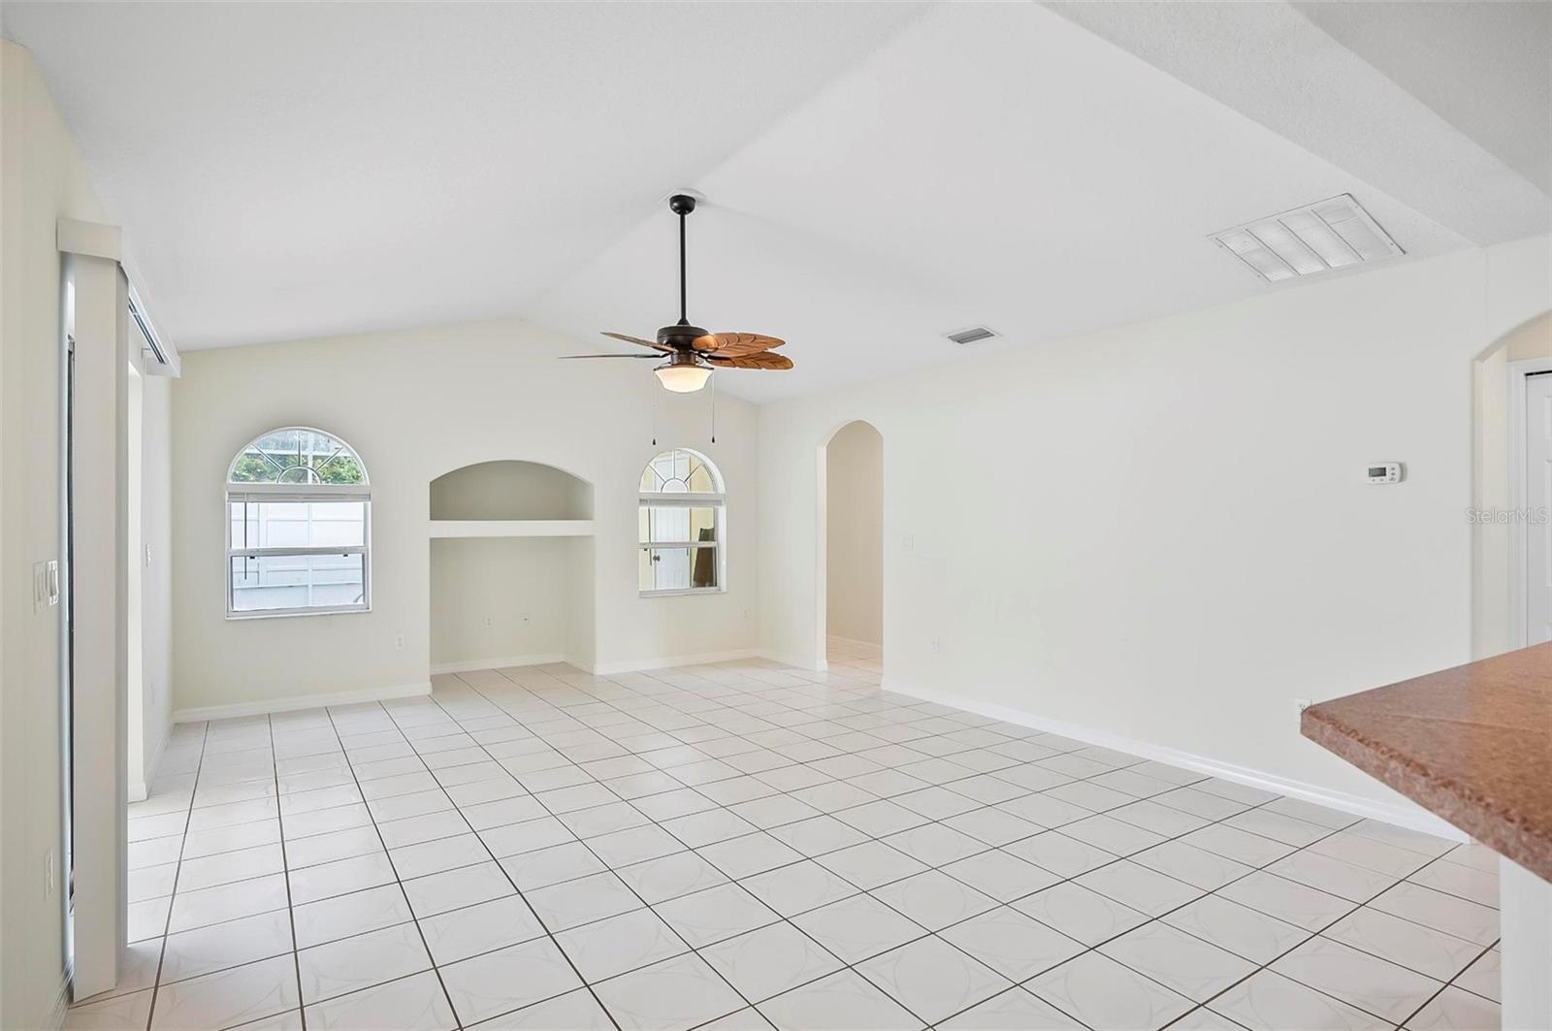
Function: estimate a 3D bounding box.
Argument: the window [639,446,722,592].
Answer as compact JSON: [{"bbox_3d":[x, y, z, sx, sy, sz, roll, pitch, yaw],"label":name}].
[{"bbox_3d":[-0.865,0.057,7.090,0.865,1.315,0.120,0,0,-32],"label":"window"}]

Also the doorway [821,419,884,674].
[{"bbox_3d":[0.647,0.291,6.450,0.130,2.135,0.840,0,0,-34],"label":"doorway"}]

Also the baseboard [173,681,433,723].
[{"bbox_3d":[-3.291,1.321,5.510,1.550,0.087,0.020,0,0,-33],"label":"baseboard"}]

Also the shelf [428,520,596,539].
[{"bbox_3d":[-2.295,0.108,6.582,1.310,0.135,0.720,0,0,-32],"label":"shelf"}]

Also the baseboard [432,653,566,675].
[{"bbox_3d":[-2.506,1.325,6.910,1.280,0.087,0.020,0,0,-32],"label":"baseboard"}]

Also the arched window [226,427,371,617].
[{"bbox_3d":[-3.356,0.037,5.493,0.870,1.325,0.110,0,0,-32],"label":"arched window"}]

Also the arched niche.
[{"bbox_3d":[-2.292,-0.201,6.579,1.310,0.485,0.750,0,0,-32],"label":"arched niche"}]

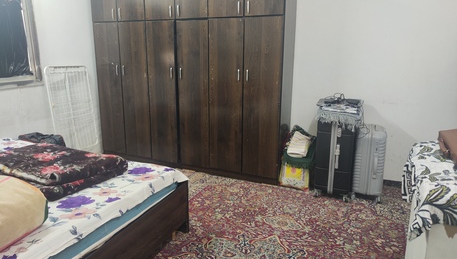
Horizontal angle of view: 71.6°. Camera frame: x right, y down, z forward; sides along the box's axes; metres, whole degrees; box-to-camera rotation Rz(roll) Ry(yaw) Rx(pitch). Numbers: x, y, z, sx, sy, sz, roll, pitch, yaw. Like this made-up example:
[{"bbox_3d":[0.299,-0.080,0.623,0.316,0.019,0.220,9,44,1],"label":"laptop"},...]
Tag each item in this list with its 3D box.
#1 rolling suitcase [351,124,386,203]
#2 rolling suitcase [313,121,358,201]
[{"bbox_3d":[1.364,0.302,3.055,0.248,0.662,0.447,7,15,24],"label":"rolling suitcase"},{"bbox_3d":[1.061,0.230,3.103,0.329,0.772,0.493,7,15,24],"label":"rolling suitcase"}]

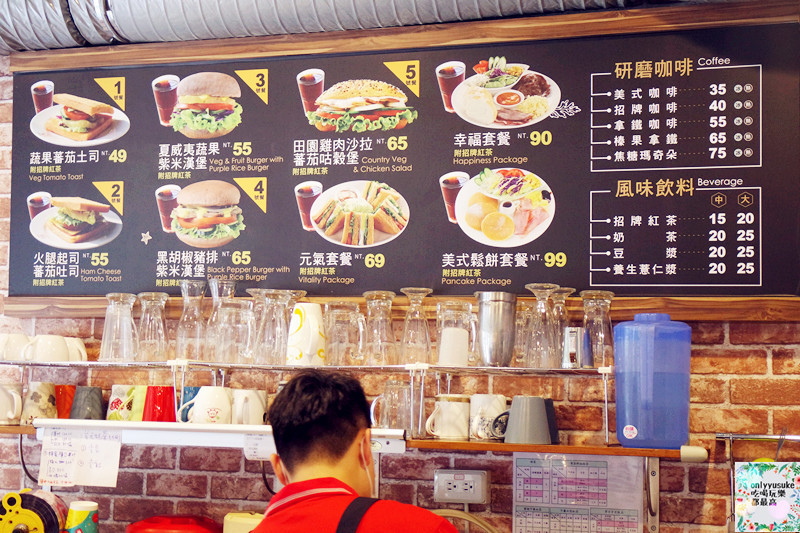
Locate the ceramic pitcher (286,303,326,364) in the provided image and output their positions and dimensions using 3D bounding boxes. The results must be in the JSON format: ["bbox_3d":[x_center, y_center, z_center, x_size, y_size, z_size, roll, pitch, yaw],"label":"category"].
[{"bbox_3d":[-0.208,0.154,2.709,0.089,0.145,0.117,3,-6,-14],"label":"ceramic pitcher"}]

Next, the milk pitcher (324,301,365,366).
[{"bbox_3d":[-0.114,0.150,2.652,0.114,0.145,0.080,-4,-7,42],"label":"milk pitcher"}]

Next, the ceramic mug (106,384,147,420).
[{"bbox_3d":[-0.636,0.329,2.807,0.089,0.101,0.101,-1,-6,17],"label":"ceramic mug"}]

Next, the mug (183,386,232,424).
[{"bbox_3d":[-0.447,0.329,2.757,0.122,0.107,0.090,3,-6,-12],"label":"mug"}]

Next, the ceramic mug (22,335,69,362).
[{"bbox_3d":[-0.857,0.199,2.897,0.117,0.068,0.089,4,-7,-24],"label":"ceramic mug"}]

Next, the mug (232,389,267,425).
[{"bbox_3d":[-0.343,0.328,2.719,0.075,0.101,0.105,3,-6,-12],"label":"mug"}]

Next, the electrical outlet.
[{"bbox_3d":[0.142,0.499,2.719,0.120,0.072,0.040,0,-6,17],"label":"electrical outlet"}]

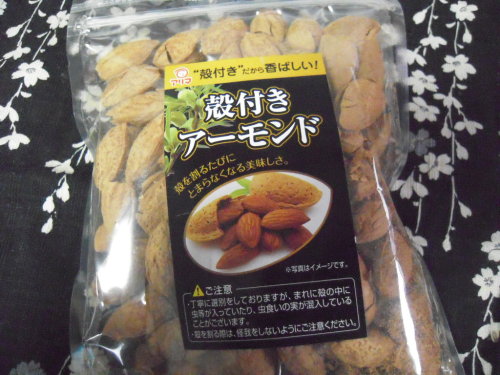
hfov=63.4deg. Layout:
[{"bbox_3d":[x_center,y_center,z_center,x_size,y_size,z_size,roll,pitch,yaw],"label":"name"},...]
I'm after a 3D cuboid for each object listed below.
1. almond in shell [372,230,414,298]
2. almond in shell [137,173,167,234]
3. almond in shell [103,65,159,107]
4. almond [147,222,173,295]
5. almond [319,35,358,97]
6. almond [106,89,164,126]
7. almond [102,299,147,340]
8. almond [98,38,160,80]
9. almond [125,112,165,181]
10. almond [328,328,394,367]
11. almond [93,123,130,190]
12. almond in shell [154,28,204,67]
[{"bbox_3d":[0.072,0.038,0.202,0.018,0.016,0.034,16,80,4],"label":"almond in shell"},{"bbox_3d":[-0.047,0.009,0.215,0.019,0.015,0.036,10,74,4],"label":"almond in shell"},{"bbox_3d":[-0.068,-0.058,0.232,0.038,0.013,0.017,-34,76,-9],"label":"almond in shell"},{"bbox_3d":[-0.043,0.037,0.208,0.019,0.015,0.039,-2,73,0],"label":"almond"},{"bbox_3d":[0.048,-0.066,0.217,0.021,0.016,0.037,-4,80,1],"label":"almond"},{"bbox_3d":[-0.060,-0.045,0.216,0.035,0.016,0.015,-25,80,-3],"label":"almond"},{"bbox_3d":[-0.064,0.071,0.213,0.029,0.015,0.018,-27,75,-7],"label":"almond"},{"bbox_3d":[-0.067,-0.072,0.223,0.038,0.016,0.018,-29,80,-4],"label":"almond"},{"bbox_3d":[-0.054,-0.022,0.221,0.018,0.015,0.044,23,75,8],"label":"almond"},{"bbox_3d":[0.054,0.077,0.192,0.032,0.017,0.017,-4,80,1],"label":"almond"},{"bbox_3d":[-0.072,-0.017,0.212,0.017,0.016,0.036,12,80,3],"label":"almond"},{"bbox_3d":[-0.039,-0.077,0.223,0.034,0.017,0.020,-38,81,-6],"label":"almond in shell"}]

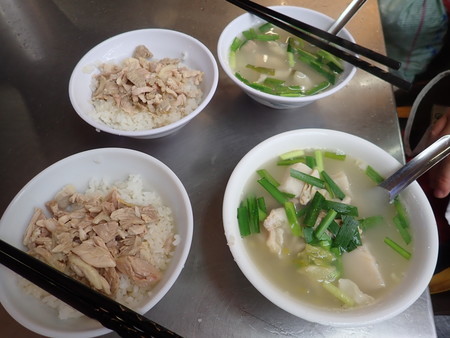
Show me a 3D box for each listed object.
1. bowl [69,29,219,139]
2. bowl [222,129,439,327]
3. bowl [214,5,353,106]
[{"bbox_3d":[-0.069,-0.068,0.304,0.128,0.051,0.128,0,59,0],"label":"bowl"},{"bbox_3d":[0.066,0.042,0.235,0.135,0.057,0.135,0,59,0],"label":"bowl"},{"bbox_3d":[0.058,-0.098,0.320,0.128,0.052,0.128,0,59,0],"label":"bowl"}]

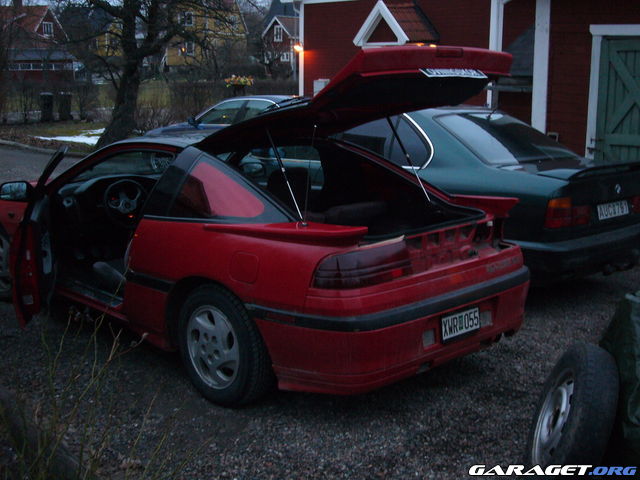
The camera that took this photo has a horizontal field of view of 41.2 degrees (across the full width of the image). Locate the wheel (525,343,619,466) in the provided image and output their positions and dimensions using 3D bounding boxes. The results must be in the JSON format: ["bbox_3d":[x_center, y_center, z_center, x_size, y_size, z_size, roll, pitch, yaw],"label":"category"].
[{"bbox_3d":[0.950,0.719,3.255,0.175,0.640,0.640,18,12,5],"label":"wheel"}]

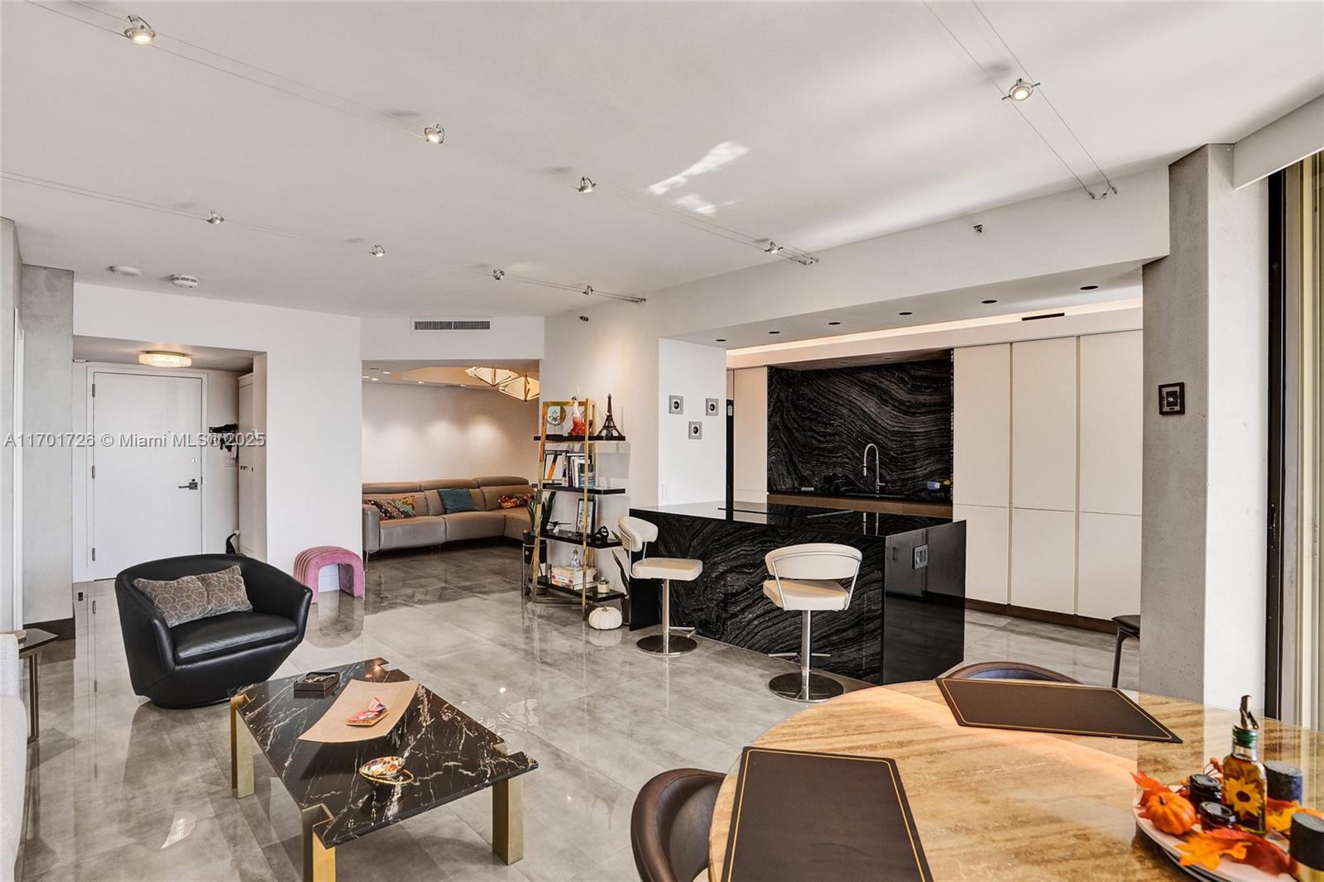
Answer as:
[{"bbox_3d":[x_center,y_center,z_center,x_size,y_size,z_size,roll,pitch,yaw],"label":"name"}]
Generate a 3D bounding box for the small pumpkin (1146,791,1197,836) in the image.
[{"bbox_3d":[0.851,0.621,0.985,0.066,0.058,0.066,0,0,41],"label":"small pumpkin"}]

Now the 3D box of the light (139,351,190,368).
[{"bbox_3d":[-4.540,-0.745,5.380,0.370,0.110,0.370,0,0,-41],"label":"light"}]

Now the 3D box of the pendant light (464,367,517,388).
[{"bbox_3d":[-2.080,-0.790,7.300,0.620,0.240,0.600,0,0,-18],"label":"pendant light"}]

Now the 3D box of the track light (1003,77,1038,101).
[{"bbox_3d":[1.178,-1.155,1.935,0.065,0.060,0.100,0,0,-44],"label":"track light"}]

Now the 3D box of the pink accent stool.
[{"bbox_3d":[-3.056,1.212,5.436,0.420,0.435,0.410,0,0,45],"label":"pink accent stool"}]

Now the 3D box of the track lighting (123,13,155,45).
[{"bbox_3d":[-1.468,-1.155,1.653,0.070,0.060,0.085,0,0,-44],"label":"track lighting"}]

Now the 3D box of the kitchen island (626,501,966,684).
[{"bbox_3d":[0.856,0.973,4.100,1.020,0.915,2.000,0,0,-45],"label":"kitchen island"}]

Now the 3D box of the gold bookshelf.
[{"bbox_3d":[-0.745,0.545,5.100,0.980,1.770,0.360,0,0,44],"label":"gold bookshelf"}]

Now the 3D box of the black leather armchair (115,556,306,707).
[{"bbox_3d":[-2.610,1.072,3.460,0.780,0.715,0.820,0,0,37],"label":"black leather armchair"}]

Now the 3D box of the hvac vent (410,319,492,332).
[{"bbox_3d":[-2.070,-1.140,5.790,0.810,0.125,0.030,0,0,0],"label":"hvac vent"}]

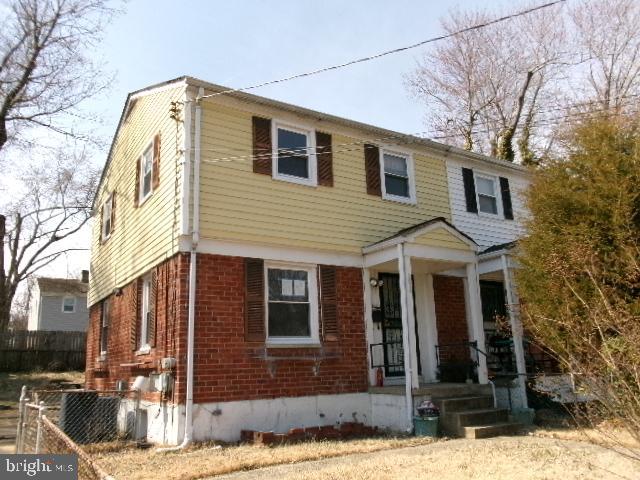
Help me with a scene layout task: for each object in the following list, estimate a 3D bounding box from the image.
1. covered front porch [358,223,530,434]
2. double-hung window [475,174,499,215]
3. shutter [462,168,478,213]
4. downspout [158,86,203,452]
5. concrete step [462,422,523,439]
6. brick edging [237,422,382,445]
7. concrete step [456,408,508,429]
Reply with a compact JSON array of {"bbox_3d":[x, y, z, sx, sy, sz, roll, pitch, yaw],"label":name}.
[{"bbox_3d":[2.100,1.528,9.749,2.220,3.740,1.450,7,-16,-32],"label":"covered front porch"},{"bbox_3d":[4.131,-1.090,12.656,0.890,1.060,0.100,7,-16,-32],"label":"double-hung window"},{"bbox_3d":[3.579,-1.171,12.286,0.385,1.060,0.040,7,-16,-32],"label":"shutter"},{"bbox_3d":[-2.092,0.225,7.973,0.540,5.660,0.350,7,-16,-32],"label":"downspout"},{"bbox_3d":[2.759,3.024,8.265,1.150,0.160,0.320,7,-16,-32],"label":"concrete step"},{"bbox_3d":[-0.089,3.124,8.422,2.590,0.250,0.280,7,-16,-32],"label":"brick edging"},{"bbox_3d":[2.598,2.922,8.540,1.150,0.195,0.320,7,-16,-32],"label":"concrete step"}]

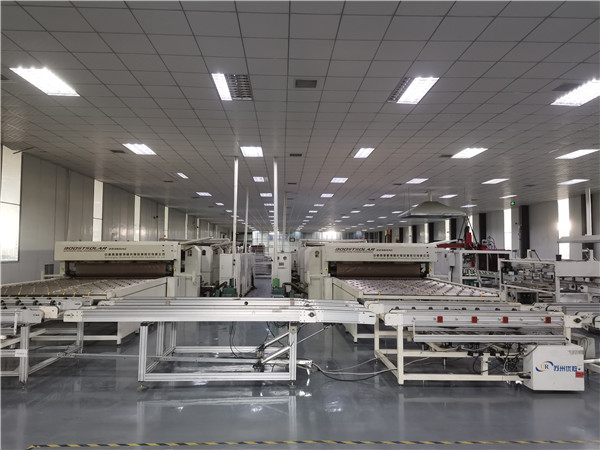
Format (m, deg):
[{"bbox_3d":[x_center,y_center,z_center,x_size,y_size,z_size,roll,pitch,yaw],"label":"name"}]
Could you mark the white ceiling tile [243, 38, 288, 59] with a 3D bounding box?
[{"bbox_3d":[-0.453,-2.380,6.028,0.600,0.020,0.600,0,-3,-2],"label":"white ceiling tile"}]

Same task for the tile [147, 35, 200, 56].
[{"bbox_3d":[-1.649,-2.383,5.967,0.600,0.020,0.600,0,-3,-2],"label":"tile"}]

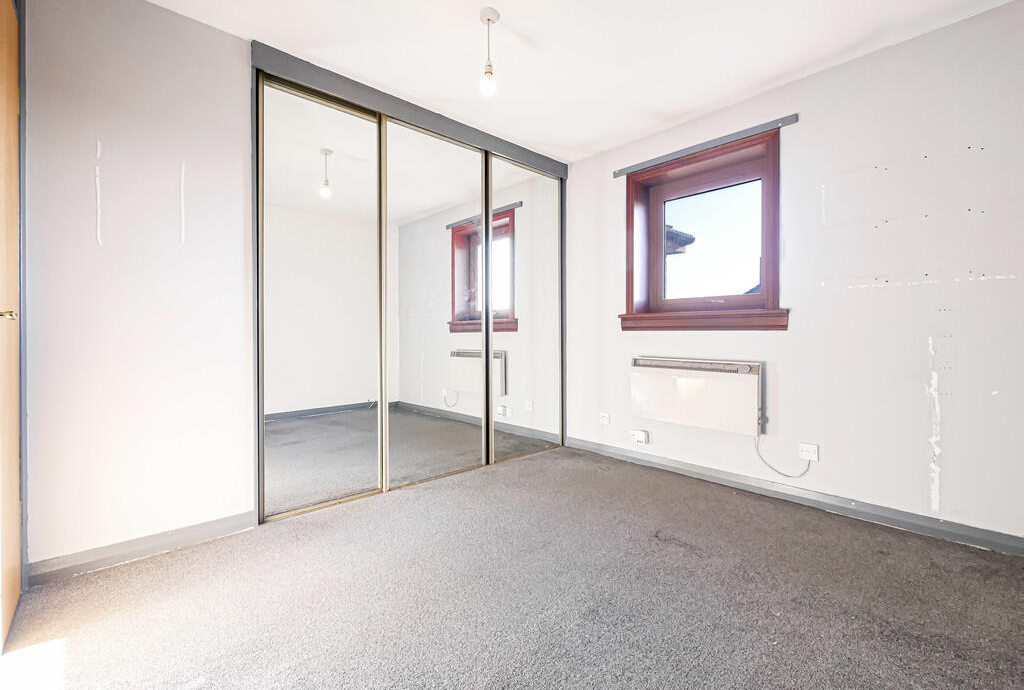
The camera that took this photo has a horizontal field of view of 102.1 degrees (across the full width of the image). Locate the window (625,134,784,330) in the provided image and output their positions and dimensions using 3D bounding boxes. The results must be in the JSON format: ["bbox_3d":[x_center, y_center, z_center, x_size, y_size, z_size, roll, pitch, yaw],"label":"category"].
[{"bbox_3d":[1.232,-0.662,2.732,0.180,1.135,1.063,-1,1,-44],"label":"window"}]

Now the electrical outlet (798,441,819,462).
[{"bbox_3d":[1.619,0.581,2.258,0.018,0.086,0.084,-1,1,-44],"label":"electrical outlet"}]

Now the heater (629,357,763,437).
[{"bbox_3d":[1.157,0.305,2.659,0.115,0.415,0.787,-1,1,-44],"label":"heater"}]

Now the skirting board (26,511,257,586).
[{"bbox_3d":[-1.466,0.817,1.707,0.696,0.090,0.018,0,1,-41],"label":"skirting board"}]

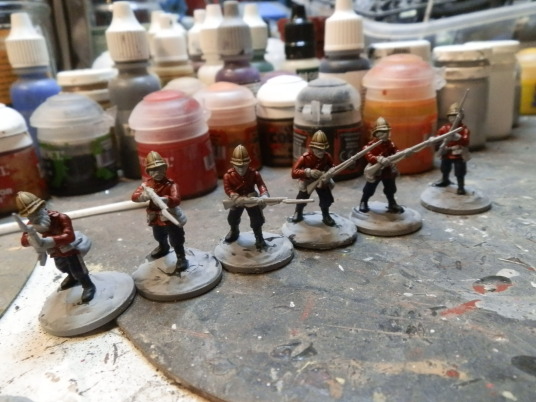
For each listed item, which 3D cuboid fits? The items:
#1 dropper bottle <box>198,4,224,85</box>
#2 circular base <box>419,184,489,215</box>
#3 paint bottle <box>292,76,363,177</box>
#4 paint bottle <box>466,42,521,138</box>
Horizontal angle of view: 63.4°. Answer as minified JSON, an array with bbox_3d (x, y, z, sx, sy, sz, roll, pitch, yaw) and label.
[{"bbox_3d":[-0.028,-0.074,0.260,0.025,0.080,0.025,-5,22,-5],"label":"dropper bottle"},{"bbox_3d":[0.072,-0.001,0.167,0.025,0.003,0.025,7,24,23],"label":"circular base"},{"bbox_3d":[0.028,-0.034,0.200,0.035,0.043,0.035,0,22,8],"label":"paint bottle"},{"bbox_3d":[0.124,-0.062,0.245,0.028,0.050,0.028,-5,21,0],"label":"paint bottle"}]

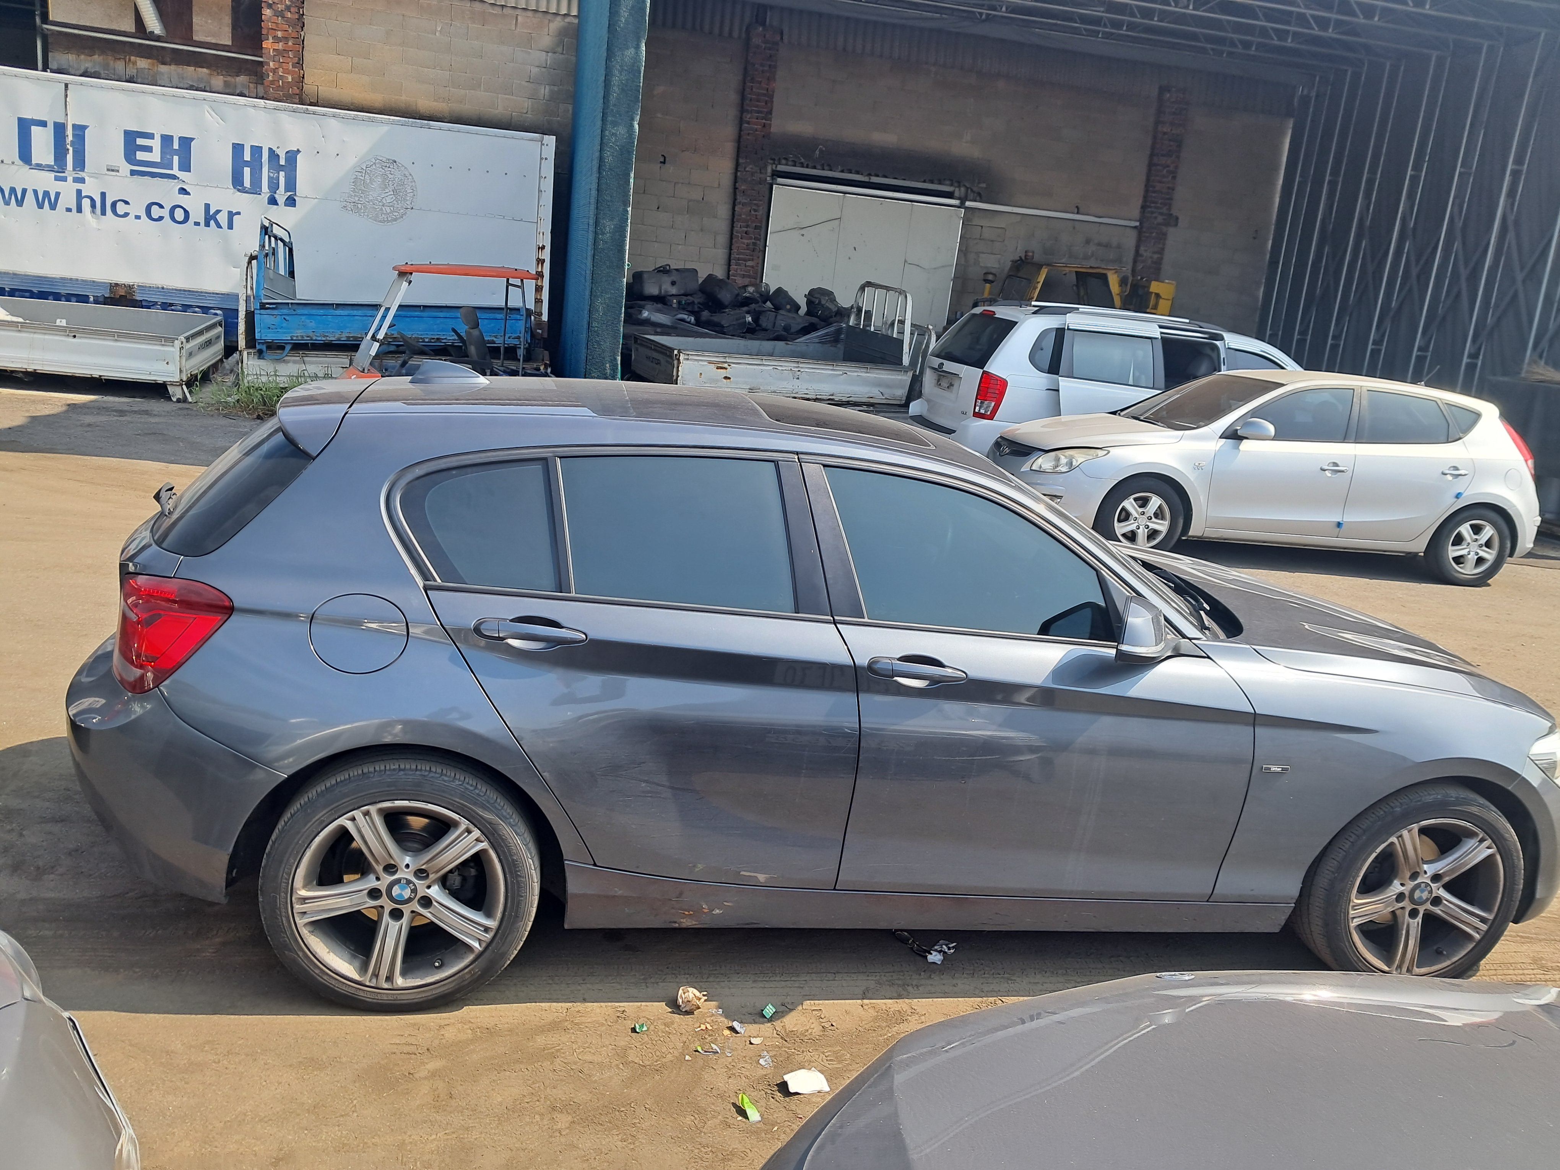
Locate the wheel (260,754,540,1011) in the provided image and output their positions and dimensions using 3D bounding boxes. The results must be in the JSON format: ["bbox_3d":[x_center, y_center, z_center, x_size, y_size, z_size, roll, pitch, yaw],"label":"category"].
[{"bbox_3d":[-0.892,0.695,2.910,0.628,0.628,0.228,3,13,-11],"label":"wheel"}]

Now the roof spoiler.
[{"bbox_3d":[-1.194,-0.501,3.353,0.250,0.150,1.220,3,13,-11],"label":"roof spoiler"}]

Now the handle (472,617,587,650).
[{"bbox_3d":[-0.556,0.109,2.717,0.248,0.072,0.050,3,13,-11],"label":"handle"}]

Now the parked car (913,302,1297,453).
[{"bbox_3d":[3.930,-1.855,12.781,5.080,1.790,1.990,1,14,-18],"label":"parked car"}]

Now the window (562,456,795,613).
[{"bbox_3d":[-0.237,-0.125,2.855,0.550,0.345,0.030,3,-11,-11],"label":"window"}]

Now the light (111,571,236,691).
[{"bbox_3d":[-1.386,0.092,2.772,0.330,0.285,0.280,3,13,-11],"label":"light"}]

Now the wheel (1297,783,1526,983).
[{"bbox_3d":[1.744,0.826,3.411,0.628,0.628,0.228,2,13,-12],"label":"wheel"}]

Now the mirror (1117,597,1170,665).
[{"bbox_3d":[0.843,0.100,2.908,0.125,0.158,0.190,3,14,-11],"label":"mirror"}]

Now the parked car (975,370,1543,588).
[{"bbox_3d":[3.956,-1.010,9.982,4.245,1.480,1.775,4,13,-5],"label":"parked car"}]

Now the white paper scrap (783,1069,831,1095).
[{"bbox_3d":[0.057,1.127,2.765,0.098,0.027,0.080,1,15,-20],"label":"white paper scrap"}]

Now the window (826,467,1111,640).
[{"bbox_3d":[0.469,-0.070,3.013,0.750,0.390,0.050,3,-8,-11],"label":"window"}]

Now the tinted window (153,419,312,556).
[{"bbox_3d":[-1.438,-0.298,3.345,0.490,0.120,1.120,-38,17,1],"label":"tinted window"}]

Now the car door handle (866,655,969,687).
[{"bbox_3d":[0.323,0.205,2.871,0.250,0.068,0.060,3,14,-11],"label":"car door handle"}]

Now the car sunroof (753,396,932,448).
[{"bbox_3d":[0.129,-0.496,3.568,0.460,0.045,0.830,8,13,-12],"label":"car sunroof"}]

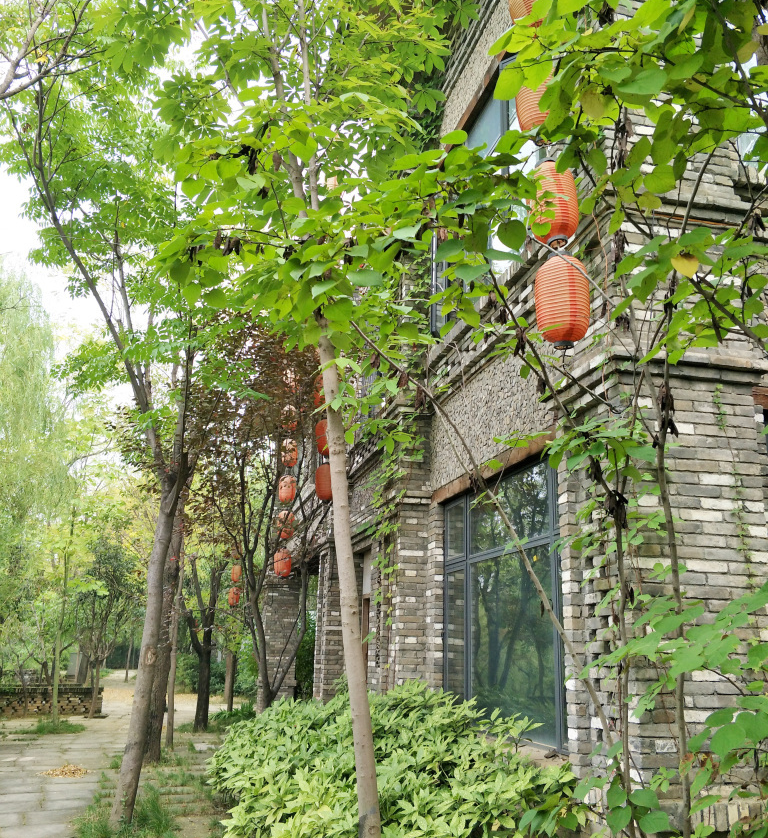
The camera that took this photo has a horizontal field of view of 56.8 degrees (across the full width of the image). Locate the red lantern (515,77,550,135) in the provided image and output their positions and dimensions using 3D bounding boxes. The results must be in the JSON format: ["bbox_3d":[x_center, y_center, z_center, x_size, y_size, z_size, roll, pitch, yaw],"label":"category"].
[{"bbox_3d":[0.781,-1.576,3.580,0.255,0.450,0.255,5,-15,-12],"label":"red lantern"}]

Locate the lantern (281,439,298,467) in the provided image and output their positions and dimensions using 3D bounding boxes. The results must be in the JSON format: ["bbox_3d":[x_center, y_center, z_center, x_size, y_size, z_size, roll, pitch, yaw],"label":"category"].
[{"bbox_3d":[-1.638,0.603,12.400,0.280,0.485,0.280,7,-18,-15],"label":"lantern"}]

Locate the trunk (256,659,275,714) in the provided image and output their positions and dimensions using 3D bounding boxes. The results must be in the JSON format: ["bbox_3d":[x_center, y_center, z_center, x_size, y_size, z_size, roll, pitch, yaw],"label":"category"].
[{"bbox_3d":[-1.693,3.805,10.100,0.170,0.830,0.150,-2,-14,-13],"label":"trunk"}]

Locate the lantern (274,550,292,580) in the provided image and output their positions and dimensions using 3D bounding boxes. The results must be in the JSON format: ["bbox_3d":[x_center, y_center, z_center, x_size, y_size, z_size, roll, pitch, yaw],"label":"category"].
[{"bbox_3d":[-1.675,2.402,11.800,0.280,0.485,0.280,7,-18,-15],"label":"lantern"}]

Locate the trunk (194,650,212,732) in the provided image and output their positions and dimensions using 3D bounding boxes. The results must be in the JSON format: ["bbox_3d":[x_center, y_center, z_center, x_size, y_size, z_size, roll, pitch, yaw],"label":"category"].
[{"bbox_3d":[-3.346,4.988,13.168,0.240,1.429,0.240,4,-18,-16],"label":"trunk"}]

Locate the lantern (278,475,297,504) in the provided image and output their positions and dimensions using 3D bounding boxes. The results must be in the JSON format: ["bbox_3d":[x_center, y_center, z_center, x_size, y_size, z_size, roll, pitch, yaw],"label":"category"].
[{"bbox_3d":[-1.655,1.211,12.200,0.280,0.485,0.280,7,-18,-15],"label":"lantern"}]

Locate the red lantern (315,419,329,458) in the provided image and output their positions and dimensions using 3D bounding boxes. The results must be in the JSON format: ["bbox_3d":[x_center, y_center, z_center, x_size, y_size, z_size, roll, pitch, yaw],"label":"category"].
[{"bbox_3d":[-0.676,0.224,8.350,0.255,0.440,0.255,5,-15,-12],"label":"red lantern"}]

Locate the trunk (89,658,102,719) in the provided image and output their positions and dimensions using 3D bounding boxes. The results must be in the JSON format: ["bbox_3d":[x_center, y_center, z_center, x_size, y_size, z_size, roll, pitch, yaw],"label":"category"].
[{"bbox_3d":[-4.192,3.910,10.300,0.110,0.900,0.110,5,-15,-12],"label":"trunk"}]

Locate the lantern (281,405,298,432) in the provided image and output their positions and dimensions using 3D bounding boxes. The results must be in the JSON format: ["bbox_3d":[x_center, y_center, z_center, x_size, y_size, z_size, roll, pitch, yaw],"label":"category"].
[{"bbox_3d":[-1.451,-0.015,10.900,0.255,0.430,0.255,5,-15,-12],"label":"lantern"}]

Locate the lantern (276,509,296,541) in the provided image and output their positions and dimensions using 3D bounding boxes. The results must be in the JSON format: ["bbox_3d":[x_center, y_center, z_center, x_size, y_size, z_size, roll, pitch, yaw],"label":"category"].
[{"bbox_3d":[-1.462,1.597,10.700,0.255,0.430,0.255,5,-15,-12],"label":"lantern"}]

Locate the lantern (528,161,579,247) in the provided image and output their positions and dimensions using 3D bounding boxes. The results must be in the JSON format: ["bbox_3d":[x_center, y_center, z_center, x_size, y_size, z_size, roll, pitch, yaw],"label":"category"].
[{"bbox_3d":[0.819,-1.039,3.430,0.255,0.450,0.255,5,-15,-12],"label":"lantern"}]

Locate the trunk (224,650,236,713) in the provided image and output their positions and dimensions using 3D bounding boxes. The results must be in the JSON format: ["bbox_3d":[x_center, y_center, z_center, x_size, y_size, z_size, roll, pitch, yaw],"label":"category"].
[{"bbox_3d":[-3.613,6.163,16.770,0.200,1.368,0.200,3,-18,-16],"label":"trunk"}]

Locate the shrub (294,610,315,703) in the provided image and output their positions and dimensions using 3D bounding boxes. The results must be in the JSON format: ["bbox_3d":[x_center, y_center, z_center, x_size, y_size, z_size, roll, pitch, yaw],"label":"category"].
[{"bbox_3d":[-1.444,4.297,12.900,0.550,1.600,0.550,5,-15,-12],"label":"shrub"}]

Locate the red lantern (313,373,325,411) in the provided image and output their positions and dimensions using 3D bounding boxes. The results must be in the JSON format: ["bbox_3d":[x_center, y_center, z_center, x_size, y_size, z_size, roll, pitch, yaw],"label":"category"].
[{"bbox_3d":[-0.770,-0.362,9.350,0.280,0.485,0.280,7,-18,-15],"label":"red lantern"}]

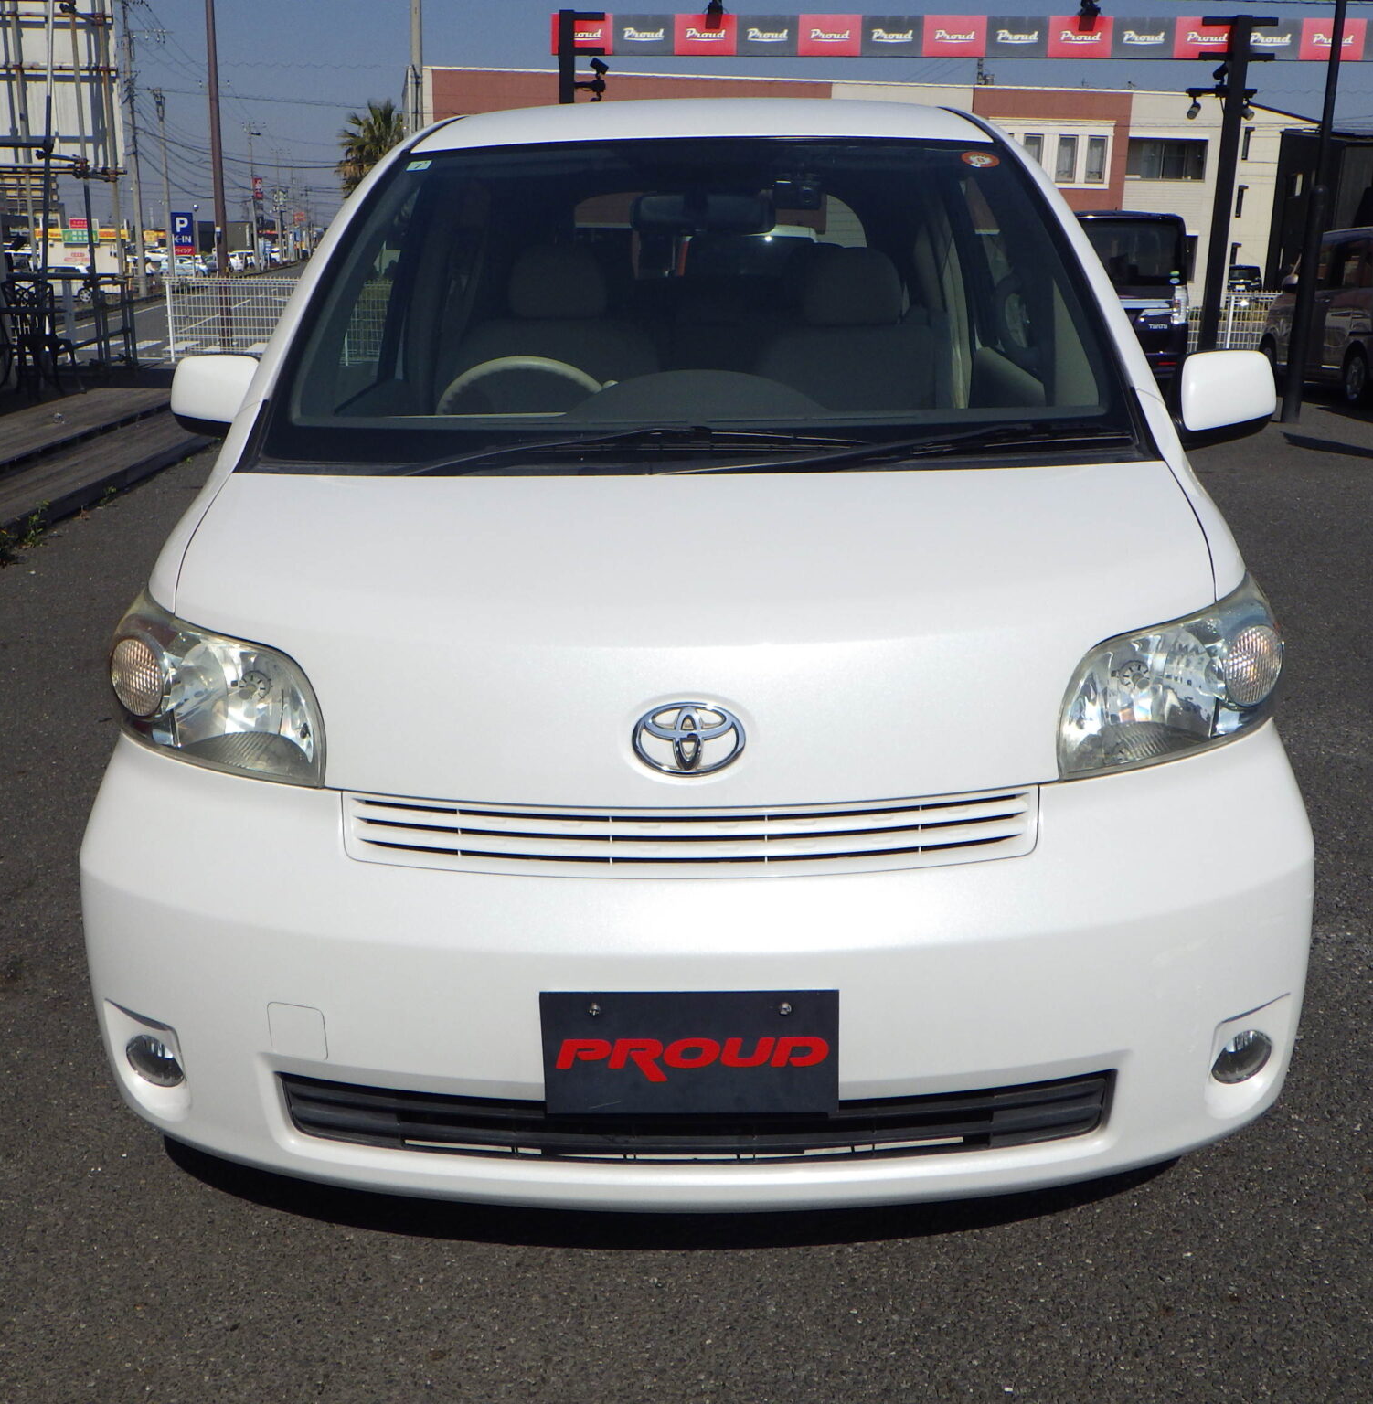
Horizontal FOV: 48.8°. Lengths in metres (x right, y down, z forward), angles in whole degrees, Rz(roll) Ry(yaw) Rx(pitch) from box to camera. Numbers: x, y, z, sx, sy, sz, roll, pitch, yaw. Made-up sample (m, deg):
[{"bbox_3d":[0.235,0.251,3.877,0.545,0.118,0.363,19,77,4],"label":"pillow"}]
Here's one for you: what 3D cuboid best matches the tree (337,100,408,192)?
[{"bbox_3d":[-10.910,-18.017,54.155,2.700,6.550,2.700,1,16,0],"label":"tree"}]

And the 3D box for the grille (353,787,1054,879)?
[{"bbox_3d":[0.003,0.160,1.745,0.820,0.090,0.120,1,16,1],"label":"grille"}]

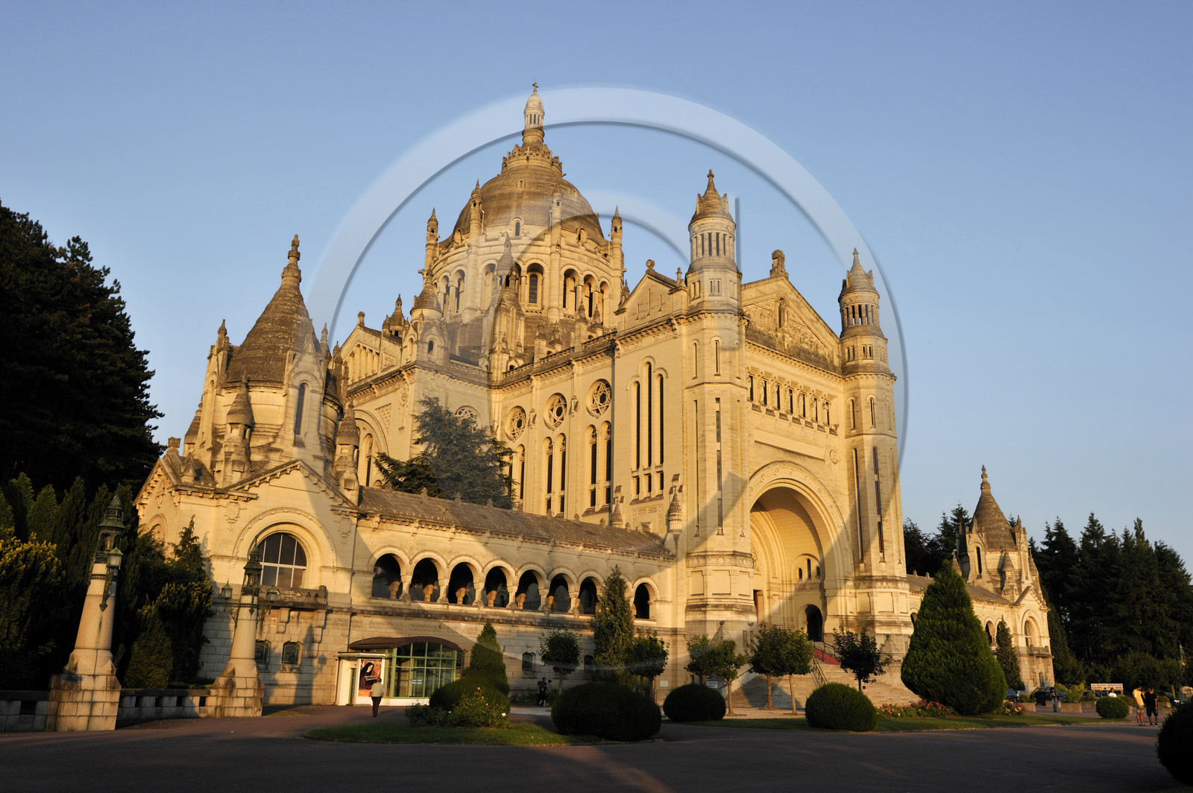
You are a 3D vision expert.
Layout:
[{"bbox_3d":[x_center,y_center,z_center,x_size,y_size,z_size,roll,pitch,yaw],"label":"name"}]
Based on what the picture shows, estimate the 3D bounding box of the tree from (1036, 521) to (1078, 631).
[{"bbox_3d":[71.300,32.430,143.424,7.200,27.200,7.200,16,-22,-40],"label":"tree"}]

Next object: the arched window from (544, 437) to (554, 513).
[{"bbox_3d":[-4.800,7.998,93.600,0.450,7.800,1.350,16,-22,-40],"label":"arched window"}]

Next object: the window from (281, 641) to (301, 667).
[{"bbox_3d":[-17.769,14.972,53.963,1.150,1.500,0.300,16,-22,-40],"label":"window"}]

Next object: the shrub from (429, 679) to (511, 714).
[{"bbox_3d":[-5.160,12.342,37.645,3.150,1.650,3.150,3,-17,-7],"label":"shrub"}]

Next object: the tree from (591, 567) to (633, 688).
[{"bbox_3d":[1.200,17.130,66.281,2.999,9.778,2.999,1,-17,0],"label":"tree"}]

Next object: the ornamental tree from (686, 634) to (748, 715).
[{"bbox_3d":[7.088,16.292,54.439,3.432,4.561,3.089,1,-17,0],"label":"ornamental tree"}]

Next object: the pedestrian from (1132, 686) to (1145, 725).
[{"bbox_3d":[25.290,14.436,43.295,0.520,1.750,0.520,8,-18,-22],"label":"pedestrian"}]

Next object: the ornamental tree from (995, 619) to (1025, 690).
[{"bbox_3d":[46.860,30.029,105.524,2.800,8.700,2.800,-6,-18,22],"label":"ornamental tree"}]

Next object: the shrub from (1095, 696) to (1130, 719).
[{"bbox_3d":[29.754,17.925,53.431,1.720,1.200,1.720,-8,-19,27],"label":"shrub"}]

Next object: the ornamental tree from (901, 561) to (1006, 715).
[{"bbox_3d":[21.750,14.866,57.077,5.800,8.900,5.800,-5,-18,20],"label":"ornamental tree"}]

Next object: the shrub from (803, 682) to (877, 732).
[{"bbox_3d":[10.076,12.802,38.183,2.900,1.900,2.900,16,-22,-40],"label":"shrub"}]

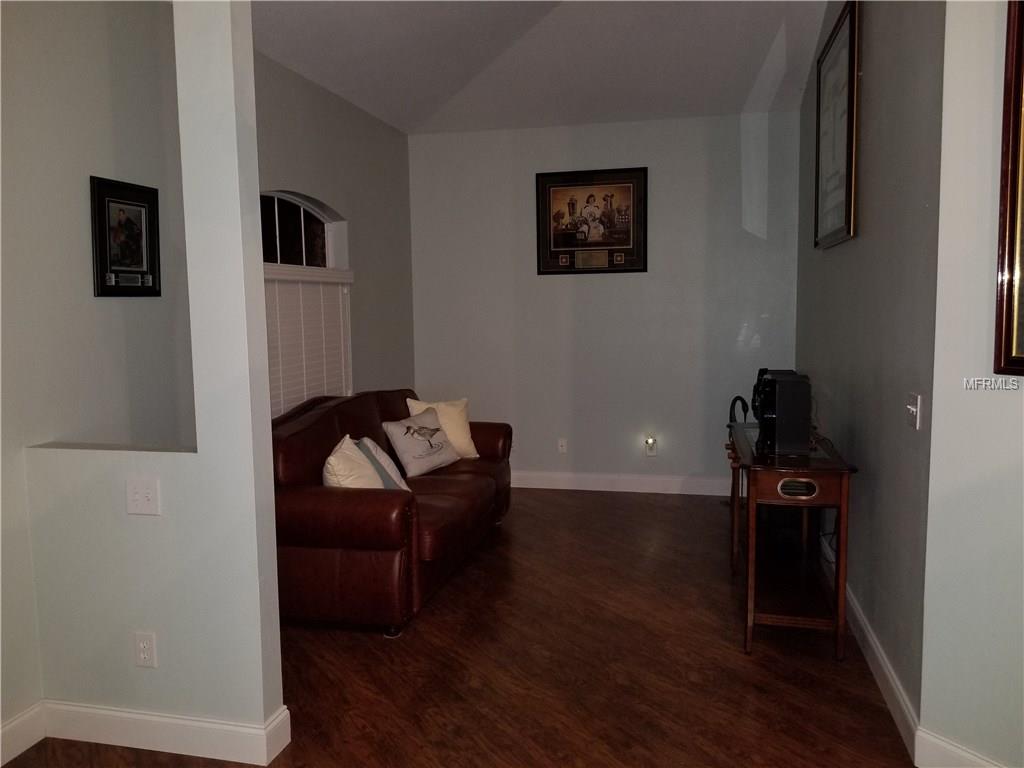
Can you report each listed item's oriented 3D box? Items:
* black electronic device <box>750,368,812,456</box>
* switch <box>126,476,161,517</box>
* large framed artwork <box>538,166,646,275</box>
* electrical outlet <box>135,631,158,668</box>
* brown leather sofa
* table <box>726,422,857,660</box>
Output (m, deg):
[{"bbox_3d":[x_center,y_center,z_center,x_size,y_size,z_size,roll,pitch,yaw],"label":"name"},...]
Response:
[{"bbox_3d":[1.141,0.117,3.296,0.230,0.330,0.270,0,6,14],"label":"black electronic device"},{"bbox_3d":[-1.146,0.353,2.386,0.118,0.114,0.012,0,6,14],"label":"switch"},{"bbox_3d":[0.584,-1.198,5.689,0.823,0.754,0.035,0,6,14],"label":"large framed artwork"},{"bbox_3d":[-1.165,0.846,2.440,0.071,0.115,0.012,0,6,14],"label":"electrical outlet"},{"bbox_3d":[-0.676,0.527,4.229,0.903,0.935,2.050,0,6,14],"label":"brown leather sofa"},{"bbox_3d":[1.210,0.650,3.479,0.443,0.776,1.080,0,6,14],"label":"table"}]

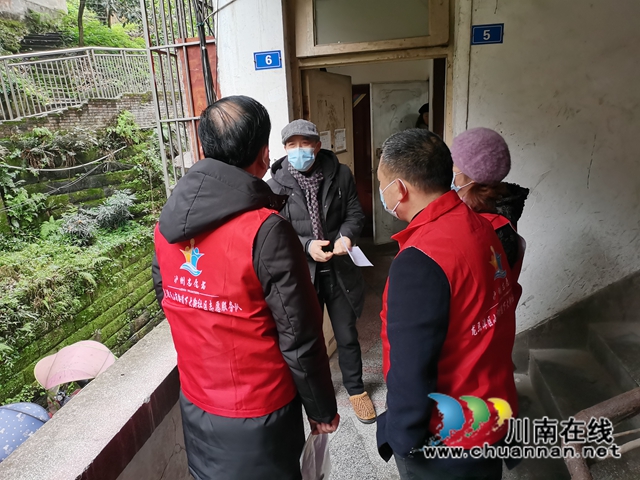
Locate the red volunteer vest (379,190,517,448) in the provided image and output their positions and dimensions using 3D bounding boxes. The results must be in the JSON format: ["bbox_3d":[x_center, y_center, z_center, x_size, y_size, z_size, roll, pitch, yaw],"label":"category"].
[{"bbox_3d":[0.376,0.200,1.490,0.320,0.700,0.480,13,22,43],"label":"red volunteer vest"}]

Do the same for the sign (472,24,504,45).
[{"bbox_3d":[0.848,-1.038,2.522,0.154,0.093,0.012,1,17,14],"label":"sign"}]

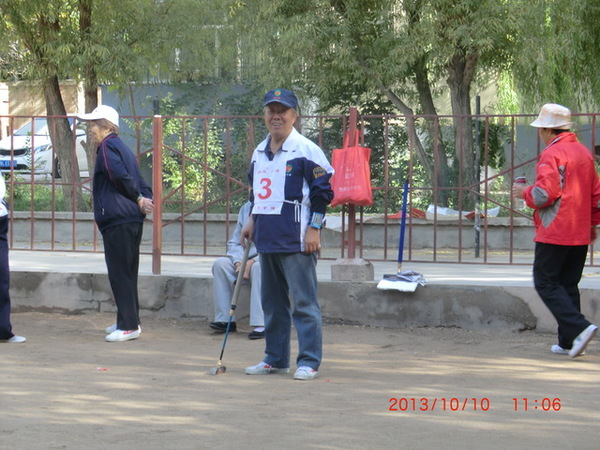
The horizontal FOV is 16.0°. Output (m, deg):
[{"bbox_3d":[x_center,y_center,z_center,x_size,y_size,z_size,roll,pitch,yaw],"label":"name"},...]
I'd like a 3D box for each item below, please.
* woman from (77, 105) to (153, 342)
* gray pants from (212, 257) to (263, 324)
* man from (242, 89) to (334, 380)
[{"bbox_3d":[-1.272,-0.025,14.700,0.500,1.600,0.470,1,3,6],"label":"woman"},{"bbox_3d":[-0.359,0.469,15.150,0.400,0.500,0.560,1,3,19],"label":"gray pants"},{"bbox_3d":[-0.065,0.044,12.600,0.540,1.700,0.380,2,3,30],"label":"man"}]

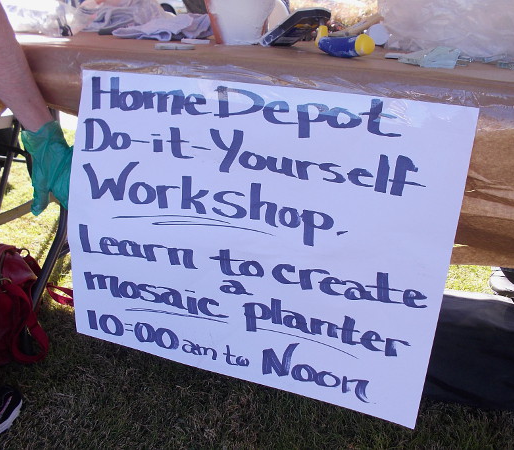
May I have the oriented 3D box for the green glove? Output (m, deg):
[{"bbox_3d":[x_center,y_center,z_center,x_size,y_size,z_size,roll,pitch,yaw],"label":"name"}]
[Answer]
[{"bbox_3d":[-0.425,-0.117,1.040,0.115,0.190,0.090,-1,23,-9],"label":"green glove"}]

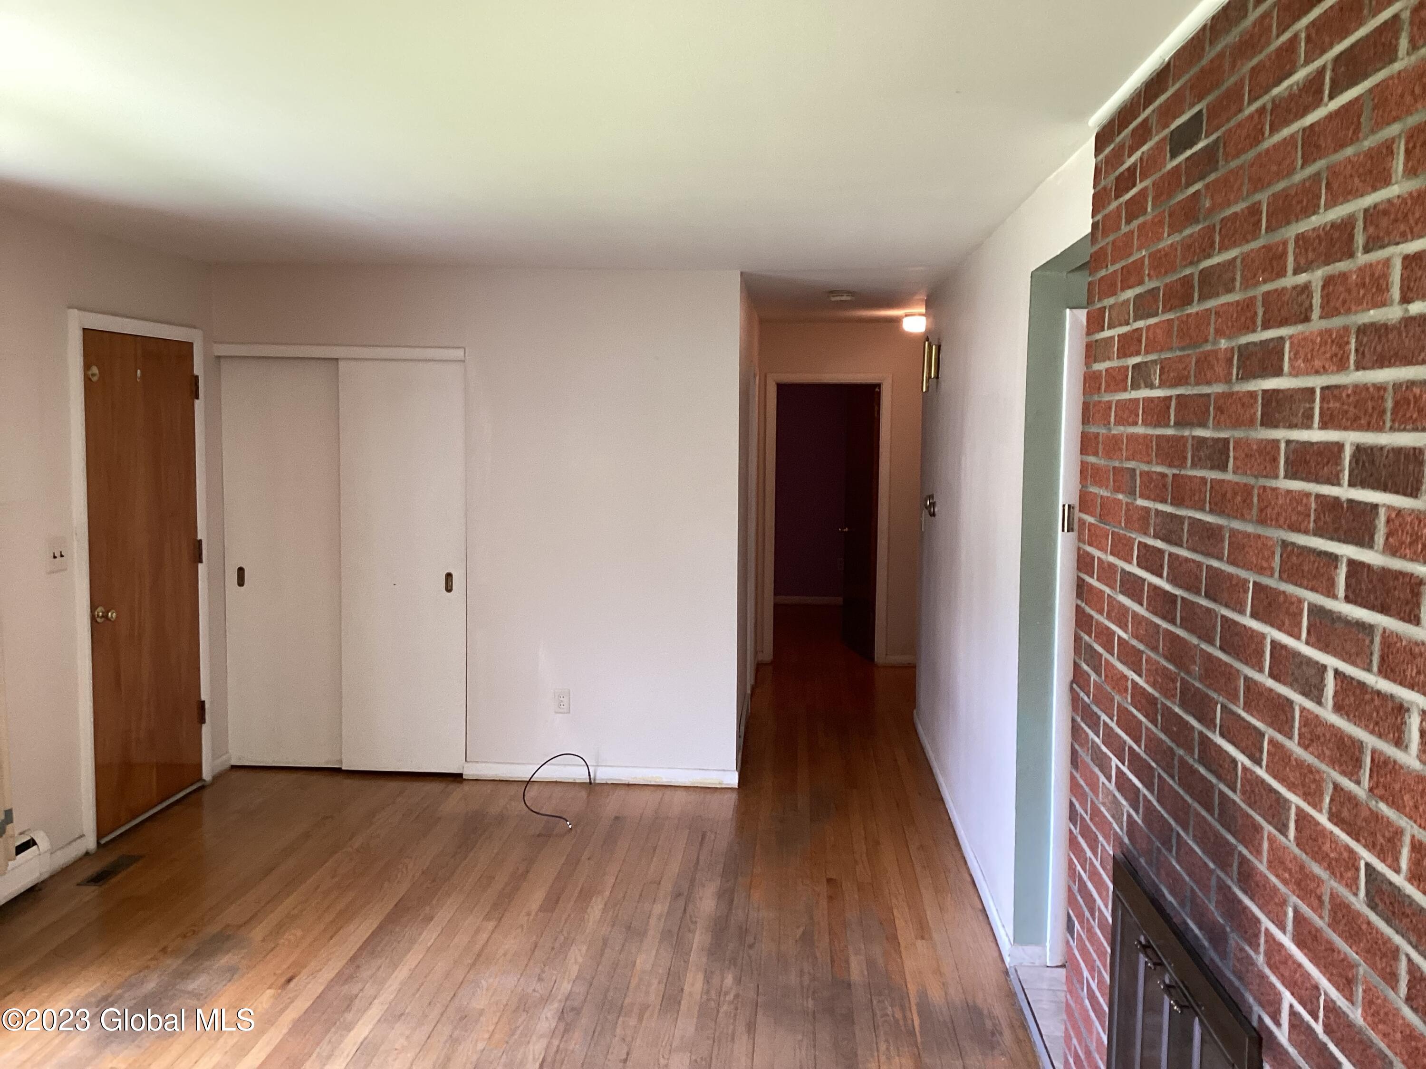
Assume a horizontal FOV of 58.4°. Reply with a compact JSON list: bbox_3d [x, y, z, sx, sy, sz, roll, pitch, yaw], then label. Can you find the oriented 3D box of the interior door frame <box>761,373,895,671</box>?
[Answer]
[{"bbox_3d":[0.820,-0.105,9.198,0.899,2.083,0.130,1,5,4],"label":"interior door frame"}]

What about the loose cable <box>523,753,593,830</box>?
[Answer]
[{"bbox_3d":[-0.721,1.121,5.752,0.310,0.190,0.670,1,5,4],"label":"loose cable"}]

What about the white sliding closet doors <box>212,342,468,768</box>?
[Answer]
[{"bbox_3d":[-1.765,0.132,6.131,1.207,2.072,0.130,1,5,4],"label":"white sliding closet doors"}]

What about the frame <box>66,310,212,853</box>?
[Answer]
[{"bbox_3d":[-2.480,0.152,5.505,0.130,2.122,1.108,1,5,4],"label":"frame"}]

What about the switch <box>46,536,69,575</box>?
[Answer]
[{"bbox_3d":[-2.471,0.075,4.816,0.020,0.124,0.122,1,5,4],"label":"switch"}]

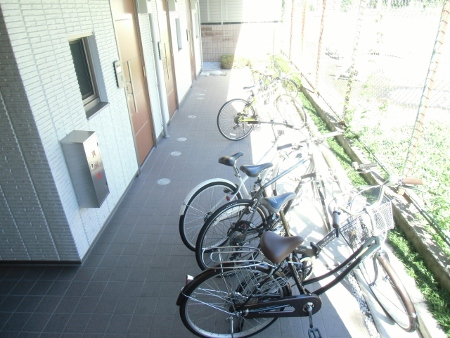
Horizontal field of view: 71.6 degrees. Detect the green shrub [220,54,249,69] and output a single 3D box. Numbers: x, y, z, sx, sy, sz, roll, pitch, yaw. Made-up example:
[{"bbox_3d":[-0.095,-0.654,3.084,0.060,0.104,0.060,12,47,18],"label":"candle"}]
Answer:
[{"bbox_3d":[0.350,-3.988,11.598,1.000,0.450,0.650,-1,27,2],"label":"green shrub"}]

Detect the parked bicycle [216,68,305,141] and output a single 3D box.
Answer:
[{"bbox_3d":[0.618,-1.069,5.168,1.640,1.050,0.540,-12,29,-20],"label":"parked bicycle"}]

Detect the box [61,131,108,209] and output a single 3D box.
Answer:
[{"bbox_3d":[-1.162,0.010,2.647,0.178,0.615,0.240,-1,27,2],"label":"box"}]

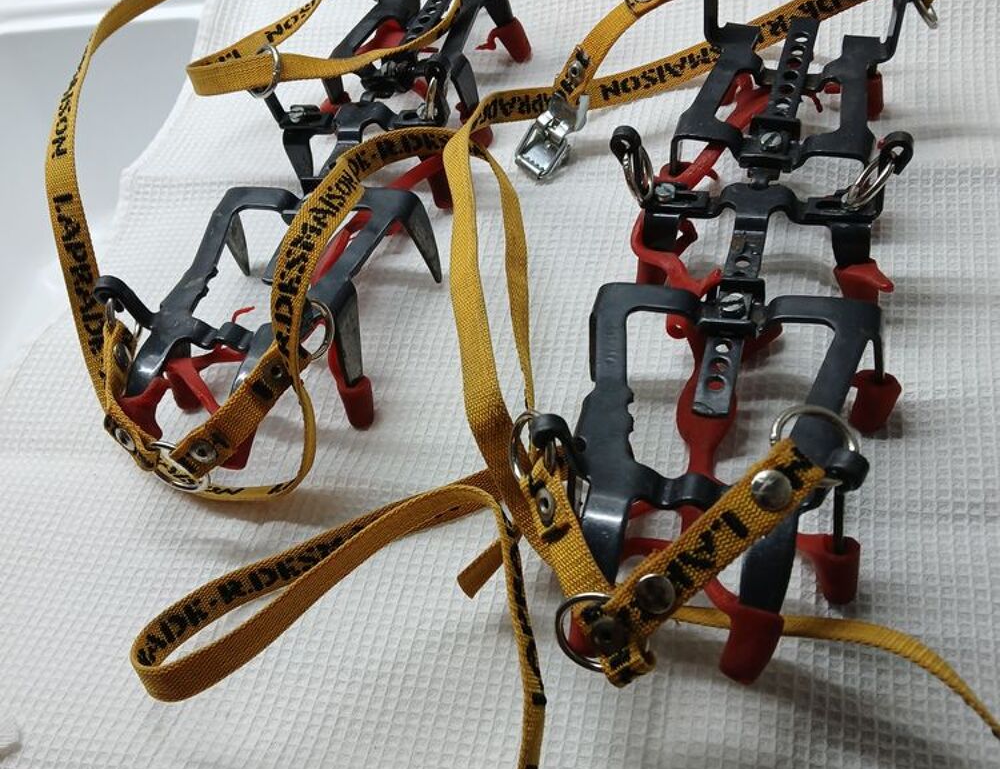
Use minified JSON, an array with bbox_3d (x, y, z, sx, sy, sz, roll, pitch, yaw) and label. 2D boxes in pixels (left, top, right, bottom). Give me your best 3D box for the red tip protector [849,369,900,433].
[{"bbox_3d":[0.126,0.005,0.338,0.016,0.022,0.012,6,47,14],"label":"red tip protector"}]

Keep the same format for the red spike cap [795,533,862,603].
[{"bbox_3d":[0.102,0.056,0.307,0.019,0.024,0.013,2,32,20],"label":"red spike cap"}]

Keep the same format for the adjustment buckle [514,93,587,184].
[{"bbox_3d":[0.024,-0.111,0.452,0.024,0.014,0.042,22,78,28],"label":"adjustment buckle"}]

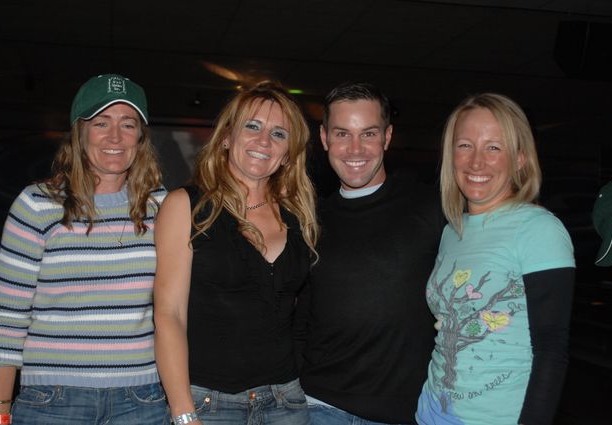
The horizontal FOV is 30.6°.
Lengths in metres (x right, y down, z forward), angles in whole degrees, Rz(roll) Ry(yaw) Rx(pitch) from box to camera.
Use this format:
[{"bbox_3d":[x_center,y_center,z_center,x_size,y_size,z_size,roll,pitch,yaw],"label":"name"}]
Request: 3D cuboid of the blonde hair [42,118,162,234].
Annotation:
[{"bbox_3d":[-0.485,-0.102,2.690,0.265,0.300,0.220,-1,3,-18],"label":"blonde hair"}]

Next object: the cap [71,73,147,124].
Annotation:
[{"bbox_3d":[-0.465,-0.266,2.660,0.175,0.125,0.250,-3,6,-20],"label":"cap"}]

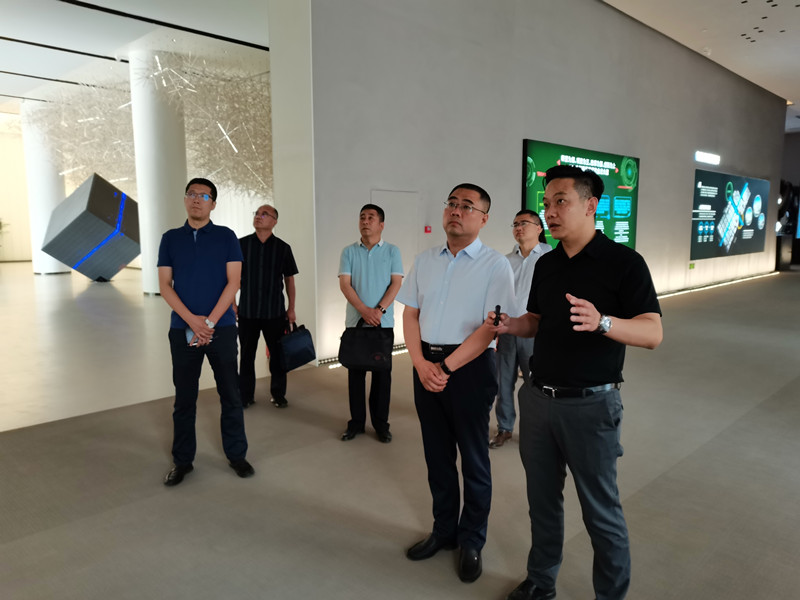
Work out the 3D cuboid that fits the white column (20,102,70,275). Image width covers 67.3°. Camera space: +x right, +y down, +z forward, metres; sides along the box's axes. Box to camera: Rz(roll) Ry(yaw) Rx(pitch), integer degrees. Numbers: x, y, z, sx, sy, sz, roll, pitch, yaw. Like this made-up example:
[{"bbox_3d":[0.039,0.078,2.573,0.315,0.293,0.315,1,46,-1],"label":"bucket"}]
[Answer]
[{"bbox_3d":[-11.278,-3.476,19.169,1.067,5.284,1.067,7,10,44],"label":"white column"}]

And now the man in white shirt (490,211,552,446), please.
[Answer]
[{"bbox_3d":[0.887,0.172,4.360,0.513,1.691,0.362,3,8,26],"label":"man in white shirt"}]

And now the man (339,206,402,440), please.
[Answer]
[{"bbox_3d":[-0.228,0.164,4.354,0.493,1.711,0.362,1,7,6],"label":"man"}]

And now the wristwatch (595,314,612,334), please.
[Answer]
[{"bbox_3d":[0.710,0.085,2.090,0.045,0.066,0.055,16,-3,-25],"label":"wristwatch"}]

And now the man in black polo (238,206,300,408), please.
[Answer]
[{"bbox_3d":[-1.183,0.053,5.211,0.523,1.721,0.362,2,7,17],"label":"man in black polo"}]

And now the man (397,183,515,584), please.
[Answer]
[{"bbox_3d":[0.261,0.352,2.729,0.533,1.741,0.403,4,8,30],"label":"man"}]

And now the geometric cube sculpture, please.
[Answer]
[{"bbox_3d":[-8.454,-1.963,16.888,1.812,1.812,1.812,-34,-46,16],"label":"geometric cube sculpture"}]

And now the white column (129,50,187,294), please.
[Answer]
[{"bbox_3d":[-5.238,-2.725,13.300,1.067,5.234,1.067,7,10,44],"label":"white column"}]

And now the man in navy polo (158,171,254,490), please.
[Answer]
[{"bbox_3d":[-1.218,0.187,3.702,0.574,1.832,0.403,0,7,0],"label":"man in navy polo"}]

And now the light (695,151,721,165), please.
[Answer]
[{"bbox_3d":[7.814,-3.571,15.158,0.081,0.211,1.812,7,10,44],"label":"light"}]

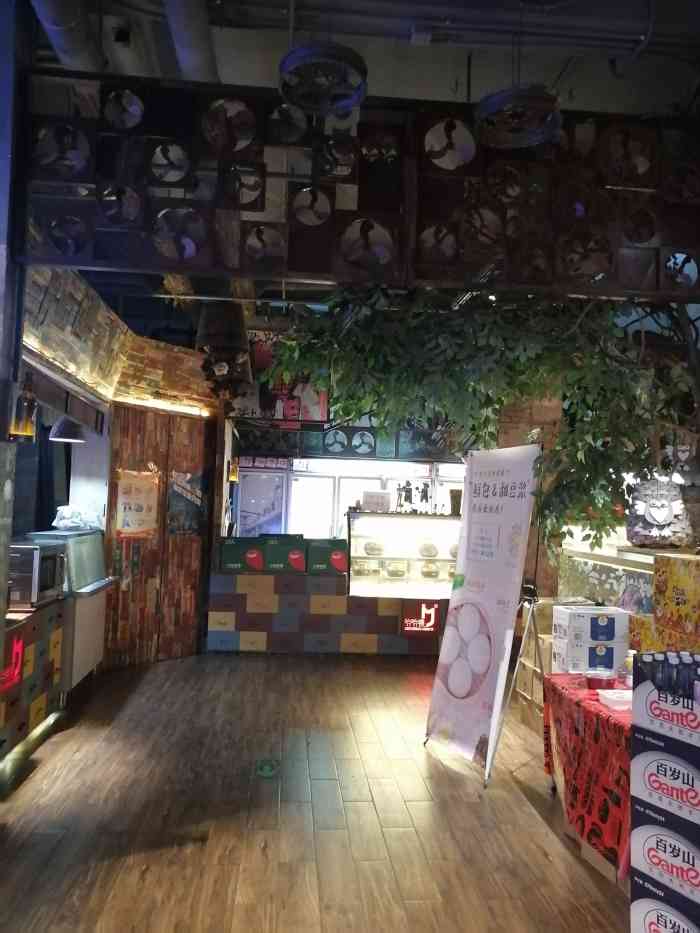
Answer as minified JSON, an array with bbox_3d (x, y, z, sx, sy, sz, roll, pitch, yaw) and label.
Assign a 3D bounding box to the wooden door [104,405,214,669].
[{"bbox_3d":[-1.710,0.606,6.600,0.060,2.280,0.992,-1,-5,45],"label":"wooden door"}]

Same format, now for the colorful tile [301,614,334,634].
[{"bbox_3d":[-0.337,1.561,7.221,0.306,0.184,0.040,2,-4,-2],"label":"colorful tile"}]

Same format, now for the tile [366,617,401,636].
[{"bbox_3d":[0.331,1.568,7.197,0.331,0.181,0.025,2,-3,-5],"label":"tile"}]

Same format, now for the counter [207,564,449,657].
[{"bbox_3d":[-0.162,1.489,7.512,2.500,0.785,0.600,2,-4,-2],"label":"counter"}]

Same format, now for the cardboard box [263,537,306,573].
[{"bbox_3d":[-0.654,0.877,7.339,0.423,0.363,0.300,2,-3,-5],"label":"cardboard box"}]

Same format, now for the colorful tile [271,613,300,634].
[{"bbox_3d":[-0.627,1.549,7.212,0.273,0.189,0.040,2,-4,-2],"label":"colorful tile"}]

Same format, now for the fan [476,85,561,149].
[{"bbox_3d":[0.894,-1.853,3.864,0.429,0.120,0.429,2,-3,-5],"label":"fan"}]

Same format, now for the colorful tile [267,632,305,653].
[{"bbox_3d":[-0.625,1.718,7.107,0.350,0.196,0.025,2,-3,-5],"label":"colorful tile"}]

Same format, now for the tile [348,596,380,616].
[{"bbox_3d":[0.138,1.393,7.247,0.298,0.190,0.040,2,-4,-2],"label":"tile"}]

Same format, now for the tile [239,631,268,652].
[{"bbox_3d":[-0.949,1.726,7.191,0.280,0.185,0.040,2,-4,-2],"label":"tile"}]

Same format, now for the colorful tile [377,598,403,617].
[{"bbox_3d":[0.399,1.401,7.242,0.265,0.177,0.030,2,-3,-5],"label":"colorful tile"}]

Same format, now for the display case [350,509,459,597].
[{"bbox_3d":[0.594,0.909,7.584,1.270,0.840,0.680,2,-3,-5],"label":"display case"}]

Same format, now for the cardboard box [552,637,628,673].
[{"bbox_3d":[1.269,0.997,3.860,0.300,0.155,0.230,2,-3,-2],"label":"cardboard box"}]

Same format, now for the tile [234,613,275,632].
[{"bbox_3d":[-0.934,1.528,7.126,0.369,0.179,0.030,2,-3,-5],"label":"tile"}]

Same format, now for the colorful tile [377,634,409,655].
[{"bbox_3d":[0.428,1.759,7.194,0.299,0.198,0.025,2,-3,-5],"label":"colorful tile"}]

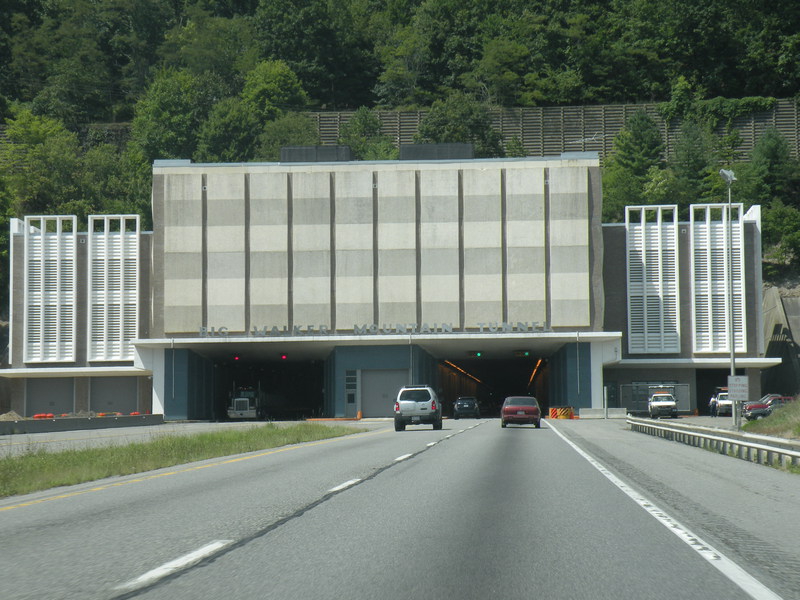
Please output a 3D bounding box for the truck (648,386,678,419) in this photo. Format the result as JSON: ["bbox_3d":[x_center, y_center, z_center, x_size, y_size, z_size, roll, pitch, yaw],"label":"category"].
[{"bbox_3d":[19.989,7.796,147.750,2.000,2.400,5.400,-1,-3,5],"label":"truck"}]

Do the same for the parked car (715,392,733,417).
[{"bbox_3d":[26.053,8.327,154.687,1.950,1.920,5.300,-1,-3,5],"label":"parked car"}]

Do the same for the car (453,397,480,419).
[{"bbox_3d":[4.889,7.819,140.211,1.760,1.600,4.350,-1,-3,3],"label":"car"}]

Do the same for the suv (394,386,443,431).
[{"bbox_3d":[0.828,4.543,81.814,1.850,1.880,4.540,-1,-3,3],"label":"suv"}]

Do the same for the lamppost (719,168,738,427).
[{"bbox_3d":[17.094,-0.110,100.356,0.700,13.200,0.900,-1,-3,0],"label":"lamppost"}]

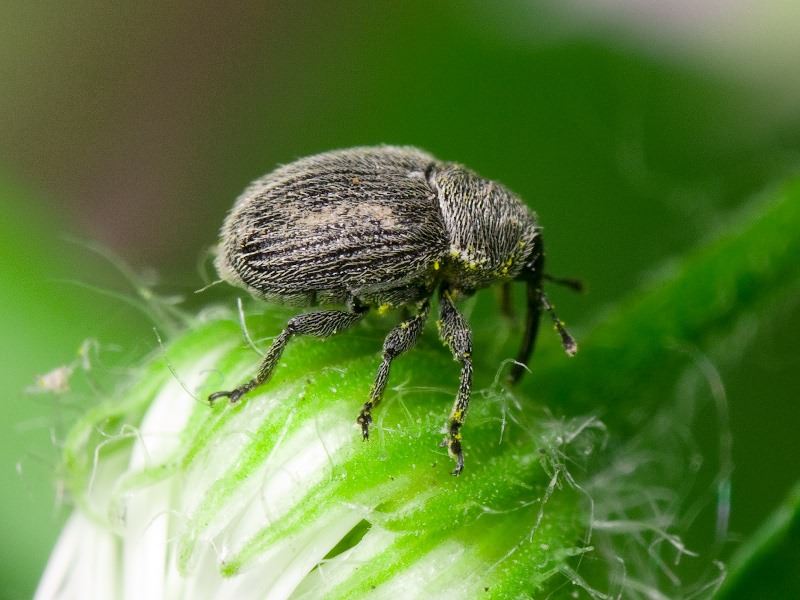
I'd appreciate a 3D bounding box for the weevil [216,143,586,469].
[{"bbox_3d":[0.000,0.000,0.034,0.004,0.003,0.003,3,25,2],"label":"weevil"}]

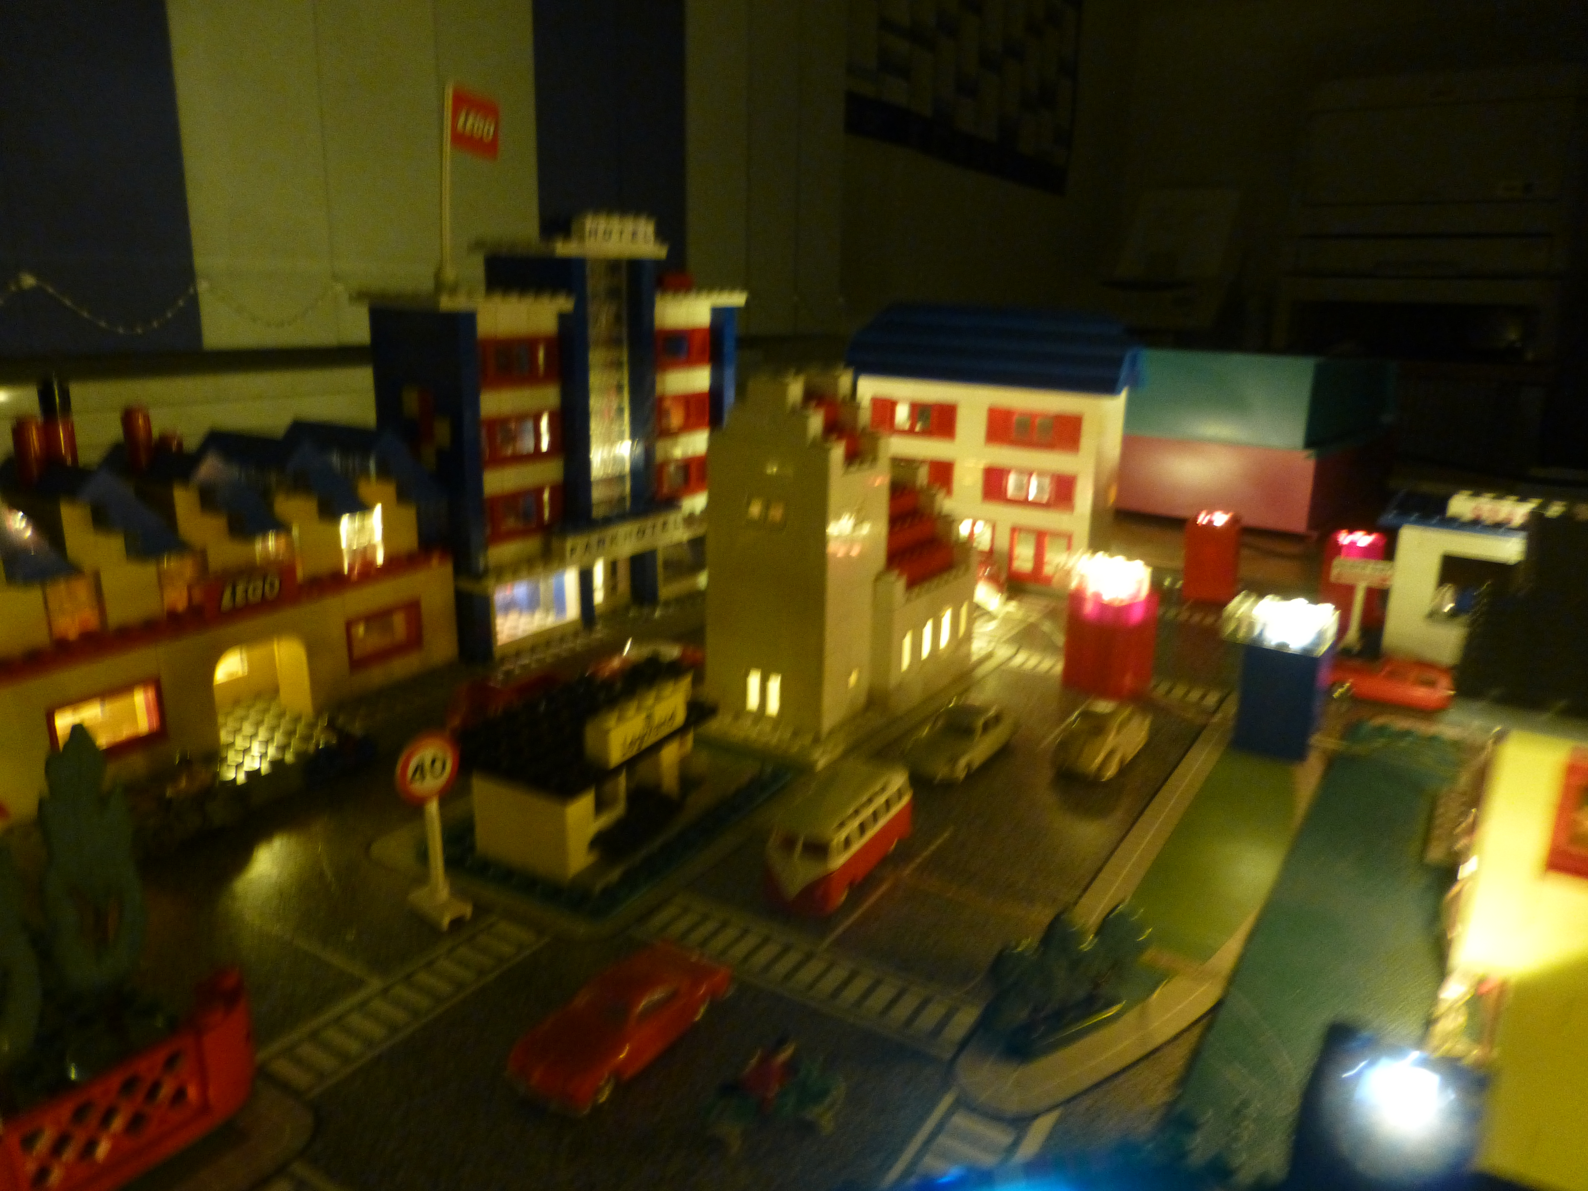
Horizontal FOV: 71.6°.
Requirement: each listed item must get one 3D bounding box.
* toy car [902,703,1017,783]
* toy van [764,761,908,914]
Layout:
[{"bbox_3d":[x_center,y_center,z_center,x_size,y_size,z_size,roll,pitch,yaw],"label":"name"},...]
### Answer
[{"bbox_3d":[0.059,0.046,0.374,0.019,0.016,0.051,11,18,29],"label":"toy car"},{"bbox_3d":[0.012,0.063,0.295,0.019,0.022,0.049,11,18,29],"label":"toy van"}]

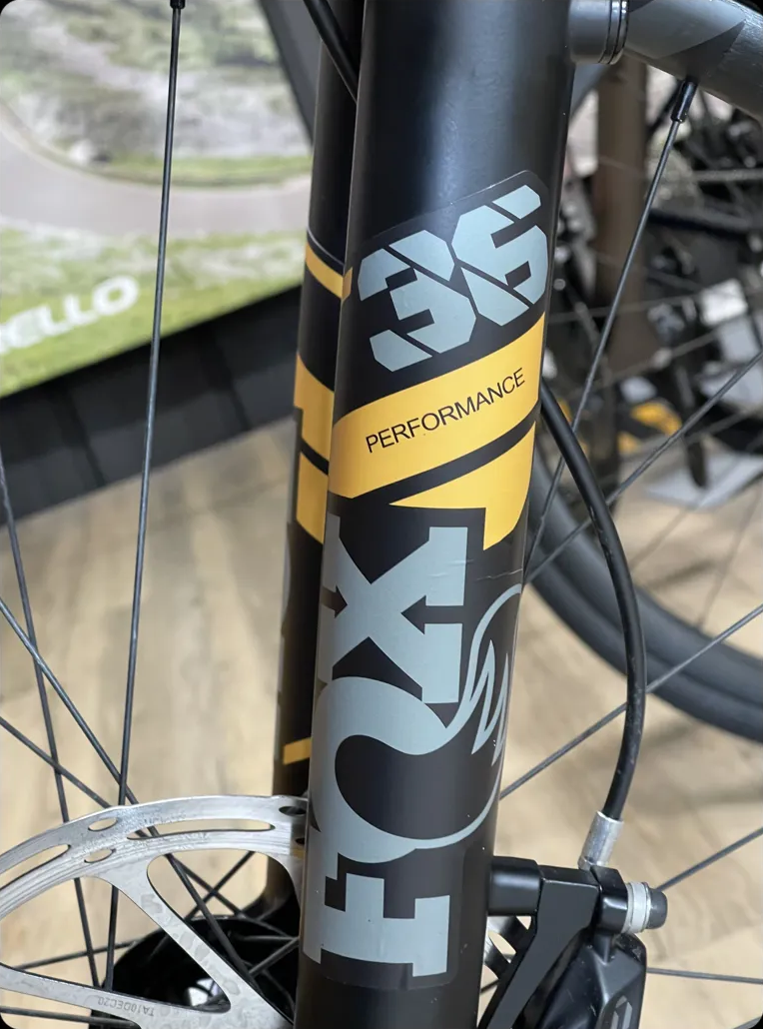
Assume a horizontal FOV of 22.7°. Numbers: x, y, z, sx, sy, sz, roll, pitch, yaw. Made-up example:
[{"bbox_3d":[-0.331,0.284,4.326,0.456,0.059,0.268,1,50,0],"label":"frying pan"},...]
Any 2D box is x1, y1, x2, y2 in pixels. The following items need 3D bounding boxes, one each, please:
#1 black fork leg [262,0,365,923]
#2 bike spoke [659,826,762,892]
[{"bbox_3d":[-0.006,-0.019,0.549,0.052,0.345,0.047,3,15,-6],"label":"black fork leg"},{"bbox_3d":[0.094,0.098,0.538,0.290,0.002,0.002,-34,16,11],"label":"bike spoke"}]

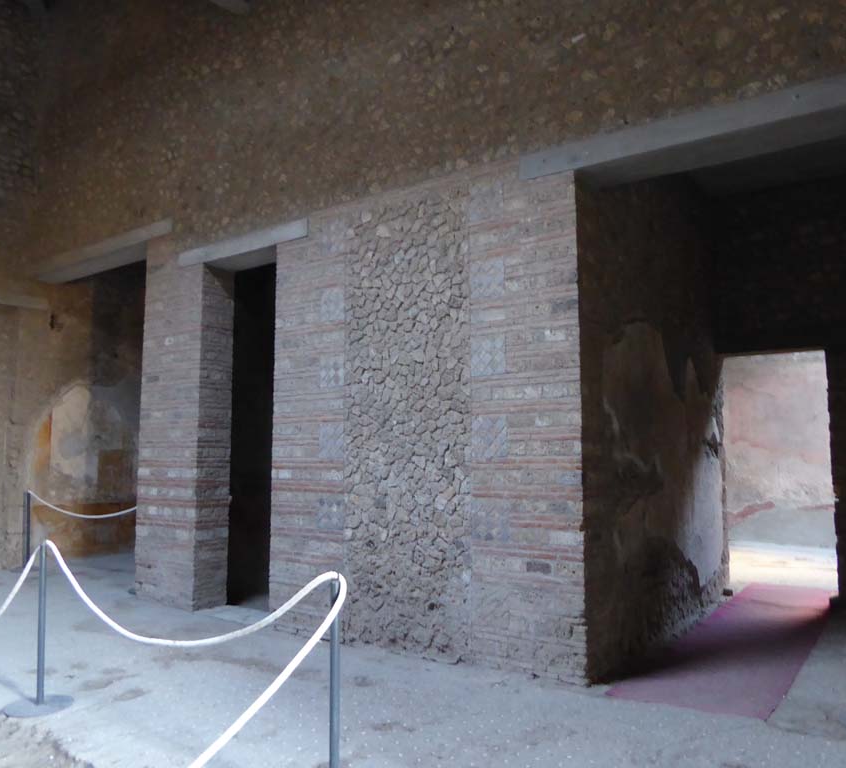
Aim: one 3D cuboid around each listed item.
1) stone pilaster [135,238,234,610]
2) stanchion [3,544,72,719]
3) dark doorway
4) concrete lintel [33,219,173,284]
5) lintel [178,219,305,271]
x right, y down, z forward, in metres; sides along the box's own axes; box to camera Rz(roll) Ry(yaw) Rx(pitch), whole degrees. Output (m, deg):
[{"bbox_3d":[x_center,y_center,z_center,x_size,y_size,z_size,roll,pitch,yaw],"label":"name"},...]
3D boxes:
[{"bbox_3d":[-2.500,0.332,7.487,0.990,3.832,0.402,-4,-7,36],"label":"stone pilaster"},{"bbox_3d":[-2.349,1.478,4.380,0.392,0.975,0.392,-4,-7,36],"label":"stanchion"},{"bbox_3d":[-1.662,0.479,6.873,1.068,3.420,0.412,-4,-7,36],"label":"dark doorway"},{"bbox_3d":[-3.710,-1.583,8.561,2.911,0.167,0.441,-4,-7,36],"label":"concrete lintel"},{"bbox_3d":[-1.659,-1.326,7.041,1.882,0.167,0.421,-4,-7,36],"label":"lintel"}]

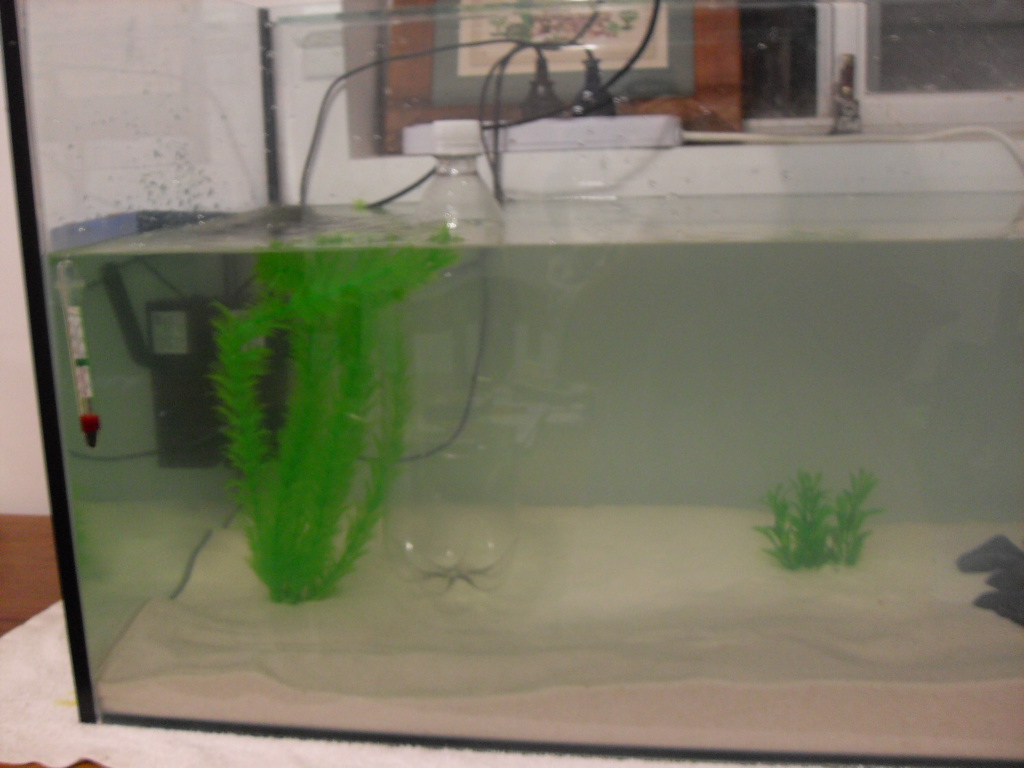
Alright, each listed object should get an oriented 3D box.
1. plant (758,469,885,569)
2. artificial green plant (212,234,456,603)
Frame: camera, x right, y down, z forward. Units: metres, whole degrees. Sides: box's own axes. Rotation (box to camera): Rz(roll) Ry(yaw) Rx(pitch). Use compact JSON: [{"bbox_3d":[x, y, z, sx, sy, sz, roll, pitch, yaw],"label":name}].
[{"bbox_3d":[0.195,0.086,0.702,0.082,0.061,0.066,0,13,8],"label":"plant"},{"bbox_3d":[-0.101,0.019,0.656,0.143,0.217,0.130,0,13,8],"label":"artificial green plant"}]

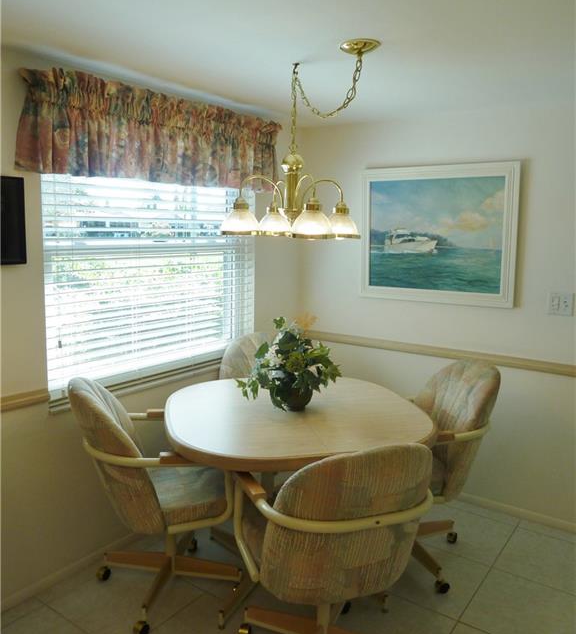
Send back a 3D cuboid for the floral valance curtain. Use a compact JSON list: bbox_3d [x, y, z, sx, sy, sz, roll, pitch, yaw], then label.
[{"bbox_3d":[-0.517,-0.809,2.596,0.176,0.371,1.402,7,11,35],"label":"floral valance curtain"}]

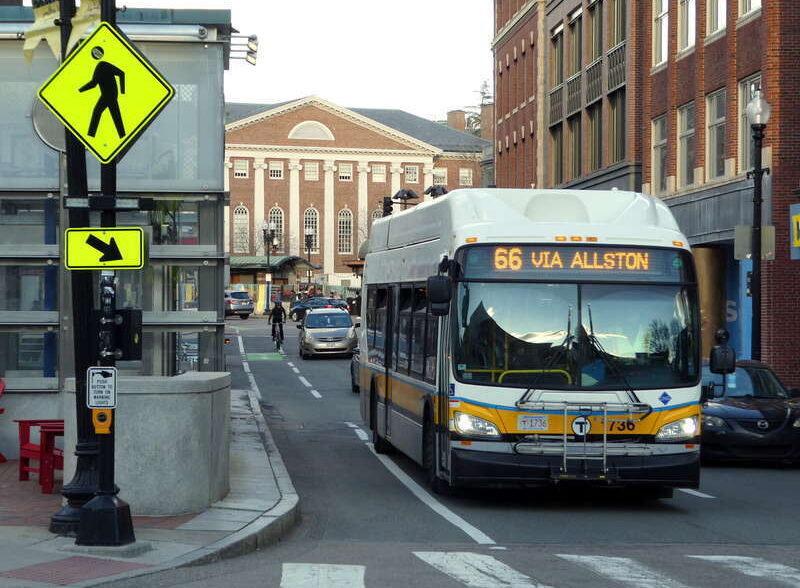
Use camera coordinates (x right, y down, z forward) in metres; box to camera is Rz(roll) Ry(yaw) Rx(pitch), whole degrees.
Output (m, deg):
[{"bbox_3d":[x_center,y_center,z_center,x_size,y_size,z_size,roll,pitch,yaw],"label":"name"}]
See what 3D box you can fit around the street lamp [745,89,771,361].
[{"bbox_3d":[6.007,-0.654,38.000,0.430,5.587,0.430,0,0,-4],"label":"street lamp"}]

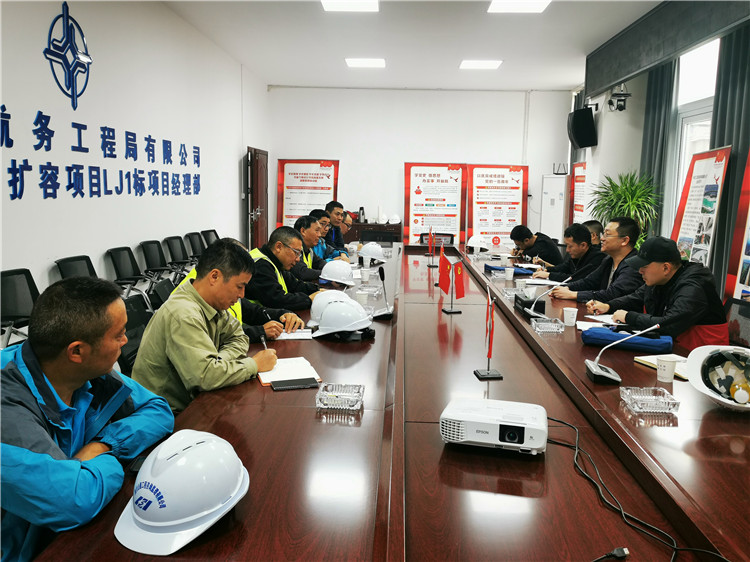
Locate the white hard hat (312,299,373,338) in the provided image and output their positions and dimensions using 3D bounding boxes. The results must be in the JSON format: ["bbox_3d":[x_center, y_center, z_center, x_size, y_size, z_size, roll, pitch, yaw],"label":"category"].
[{"bbox_3d":[-0.146,0.177,2.898,0.275,0.180,0.215,0,9,-8],"label":"white hard hat"}]

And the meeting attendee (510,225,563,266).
[{"bbox_3d":[1.564,0.039,6.011,0.660,1.090,0.520,0,8,-4],"label":"meeting attendee"}]

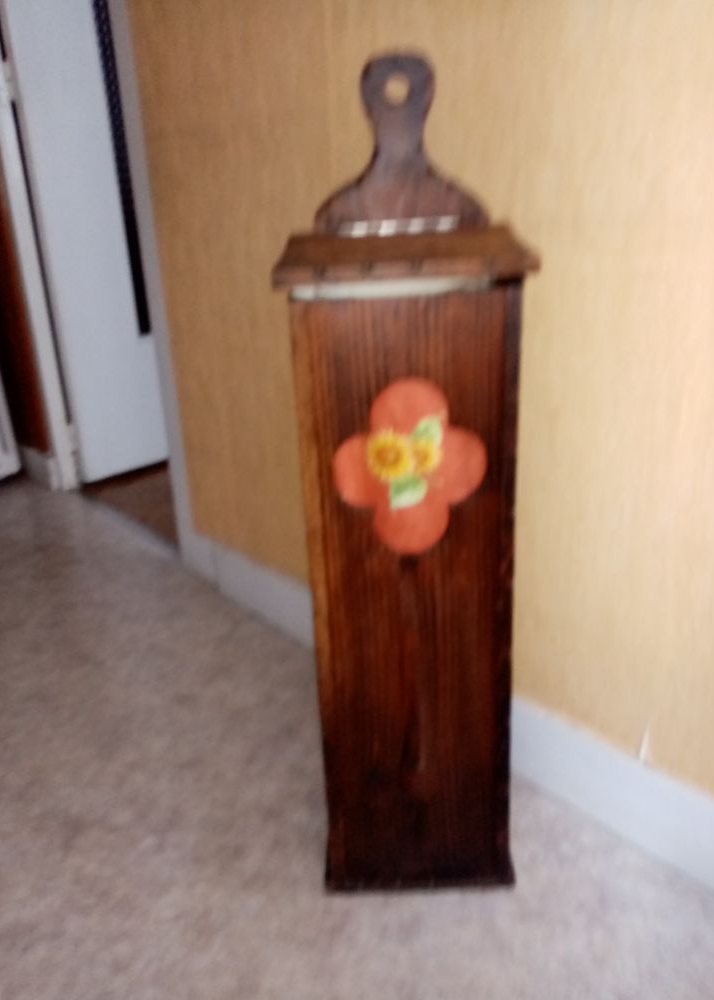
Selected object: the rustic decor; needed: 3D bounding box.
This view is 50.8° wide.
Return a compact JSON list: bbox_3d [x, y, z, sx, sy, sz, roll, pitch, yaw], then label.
[{"bbox_3d":[0.050,0.011,0.742,0.211,0.817,0.155,-2,19,2],"label":"rustic decor"}]

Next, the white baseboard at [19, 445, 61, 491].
[{"bbox_3d":[-0.998,-0.108,2.352,0.026,0.104,0.250,-18,24,-37],"label":"white baseboard"}]

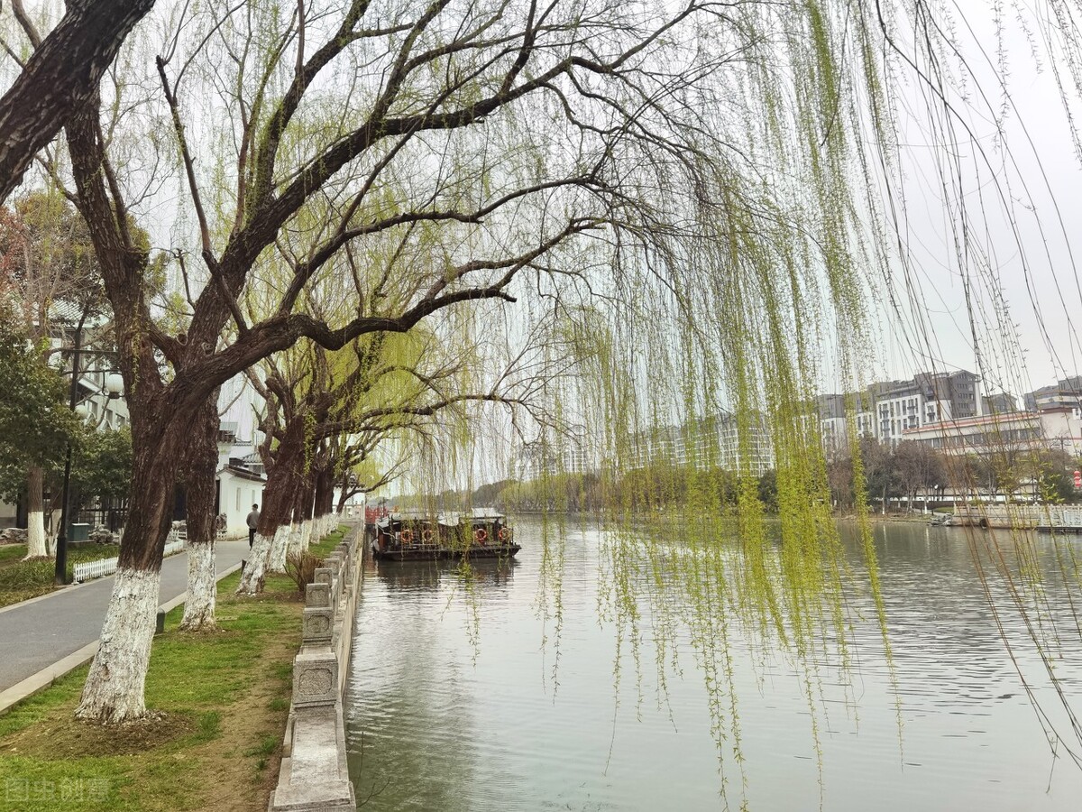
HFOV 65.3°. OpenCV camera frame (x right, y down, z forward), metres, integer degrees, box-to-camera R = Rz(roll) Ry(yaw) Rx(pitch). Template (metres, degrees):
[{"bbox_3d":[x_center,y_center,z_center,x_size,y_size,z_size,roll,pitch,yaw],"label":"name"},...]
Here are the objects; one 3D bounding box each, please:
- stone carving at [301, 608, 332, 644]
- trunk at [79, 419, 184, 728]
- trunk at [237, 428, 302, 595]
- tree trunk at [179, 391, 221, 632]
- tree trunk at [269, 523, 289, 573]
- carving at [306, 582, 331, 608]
[{"bbox_3d":[-2.051,2.013,7.753,0.260,0.280,0.230,2,-7,-14],"label":"stone carving"},{"bbox_3d":[-3.456,1.294,7.106,0.727,2.505,0.600,0,-7,0],"label":"trunk"},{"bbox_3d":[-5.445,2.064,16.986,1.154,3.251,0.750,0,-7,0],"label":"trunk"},{"bbox_3d":[-4.818,1.433,11.943,0.500,3.343,0.500,0,-7,0],"label":"tree trunk"},{"bbox_3d":[-6.767,3.680,21.850,0.504,1.162,0.500,0,-7,0],"label":"tree trunk"},{"bbox_3d":[-2.706,2.294,10.221,0.260,0.270,0.230,2,-7,-14],"label":"carving"}]

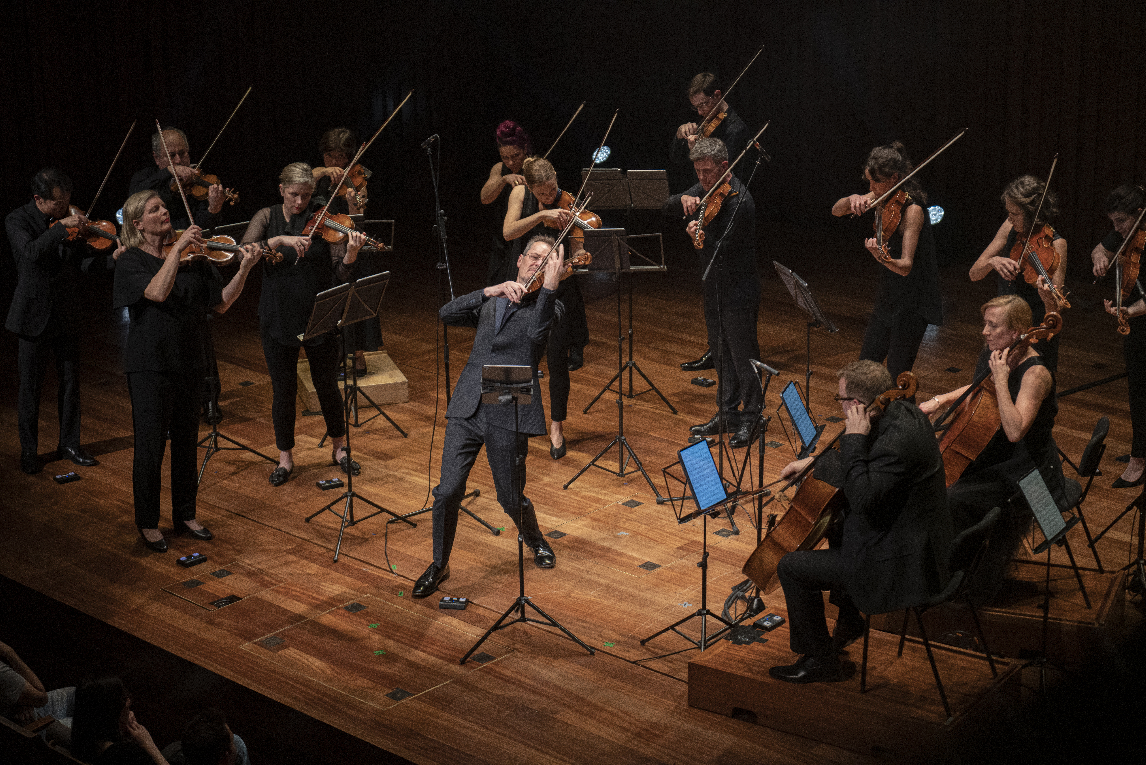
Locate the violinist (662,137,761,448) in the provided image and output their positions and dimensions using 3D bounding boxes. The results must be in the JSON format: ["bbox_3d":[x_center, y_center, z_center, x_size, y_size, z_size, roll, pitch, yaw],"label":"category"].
[{"bbox_3d":[0.820,-0.517,12.674,0.520,1.745,0.600,-17,23,-40],"label":"violinist"}]

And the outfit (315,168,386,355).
[{"bbox_3d":[-1.333,-0.720,13.246,0.460,1.150,0.400,4,18,14],"label":"outfit"}]

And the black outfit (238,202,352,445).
[{"bbox_3d":[-1.455,-0.264,11.848,0.580,1.370,0.440,-2,18,-3],"label":"black outfit"}]

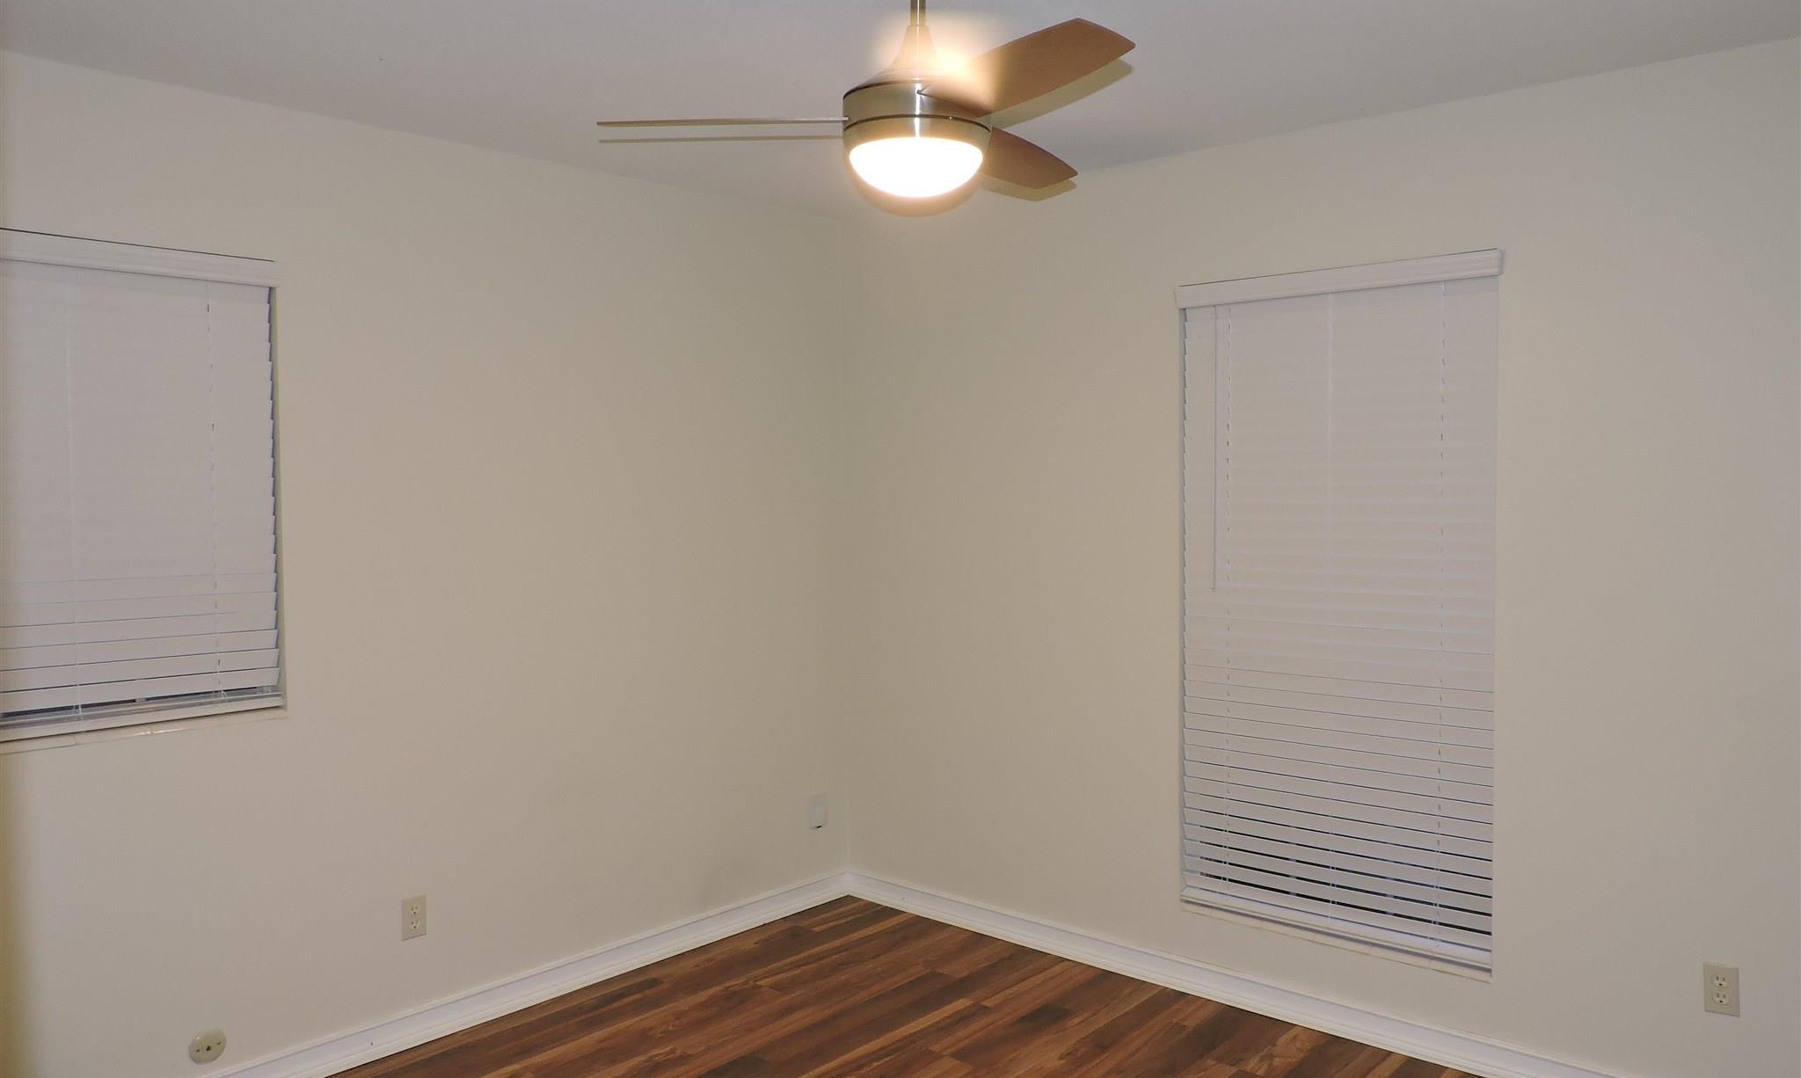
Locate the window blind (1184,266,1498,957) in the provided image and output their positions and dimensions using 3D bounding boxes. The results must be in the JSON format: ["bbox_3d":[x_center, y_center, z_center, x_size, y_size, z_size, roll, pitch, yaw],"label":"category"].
[{"bbox_3d":[1.187,0.190,3.464,0.901,1.848,0.080,1,3,42],"label":"window blind"}]

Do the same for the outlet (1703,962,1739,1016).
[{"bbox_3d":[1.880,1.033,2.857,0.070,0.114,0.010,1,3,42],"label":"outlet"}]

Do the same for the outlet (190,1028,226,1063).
[{"bbox_3d":[-1.695,1.244,3.057,0.012,0.076,0.080,1,3,42],"label":"outlet"}]

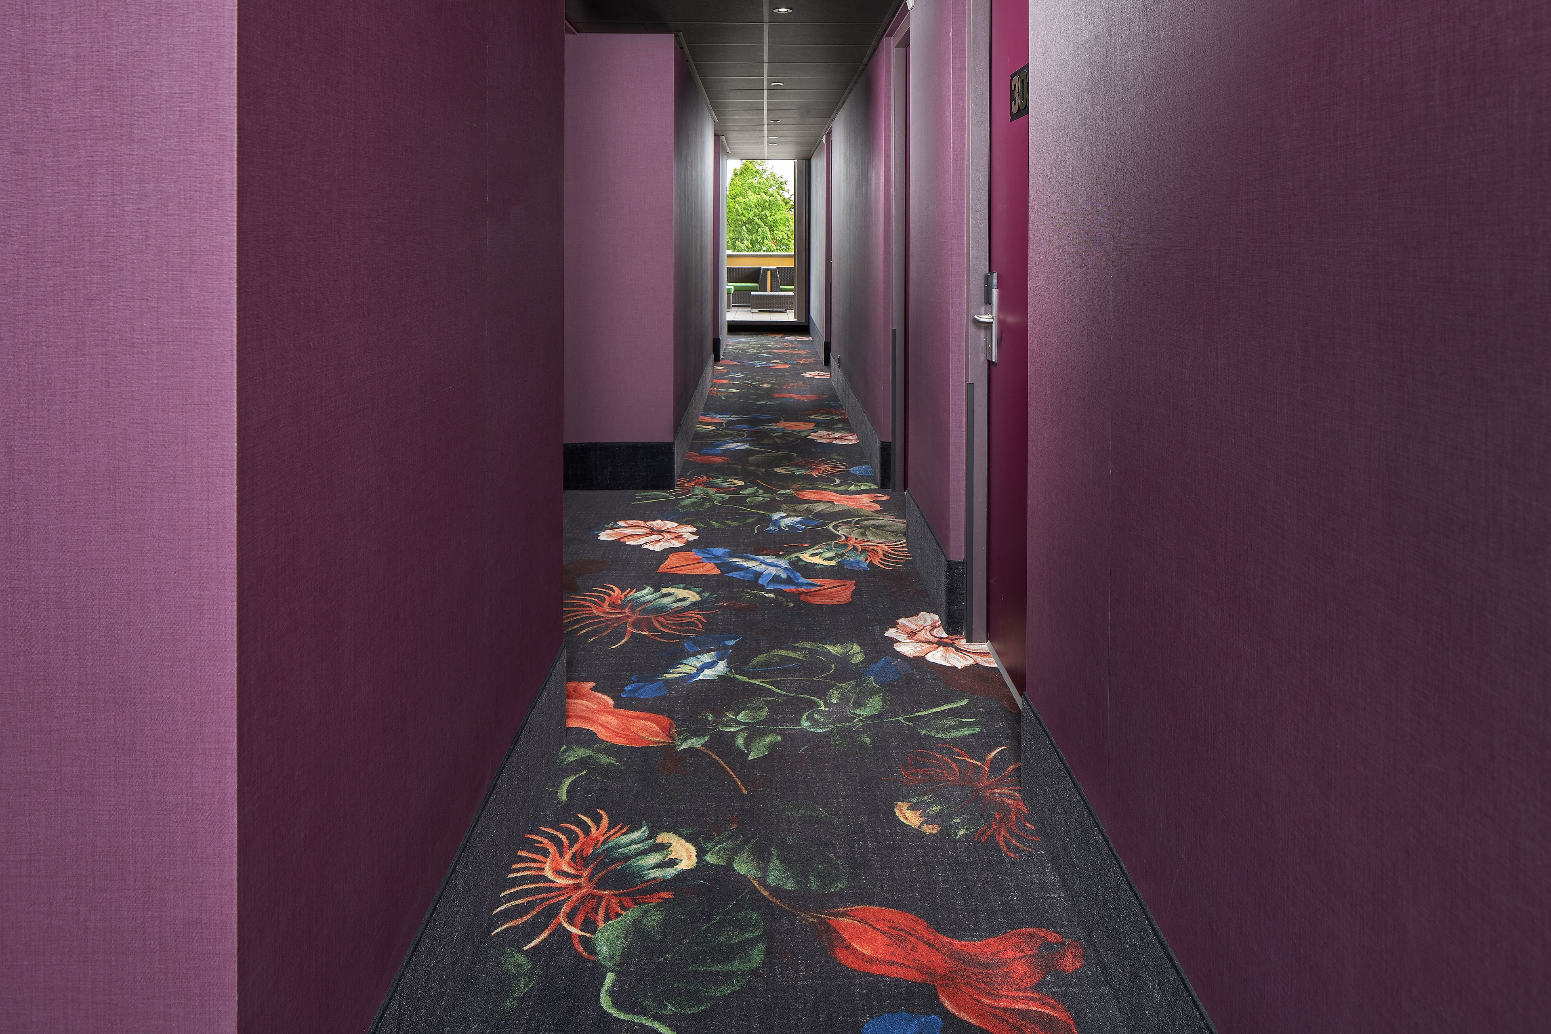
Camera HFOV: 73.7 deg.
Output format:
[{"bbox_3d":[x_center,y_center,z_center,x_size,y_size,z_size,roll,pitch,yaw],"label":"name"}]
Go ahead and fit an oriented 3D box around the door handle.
[{"bbox_3d":[0.639,-0.606,3.140,0.070,0.275,0.130,0,15,0],"label":"door handle"}]

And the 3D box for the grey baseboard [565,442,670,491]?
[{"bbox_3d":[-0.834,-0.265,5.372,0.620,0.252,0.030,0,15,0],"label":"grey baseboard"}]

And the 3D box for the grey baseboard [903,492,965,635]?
[{"bbox_3d":[0.596,0.147,3.857,0.065,0.252,0.950,0,15,0],"label":"grey baseboard"}]

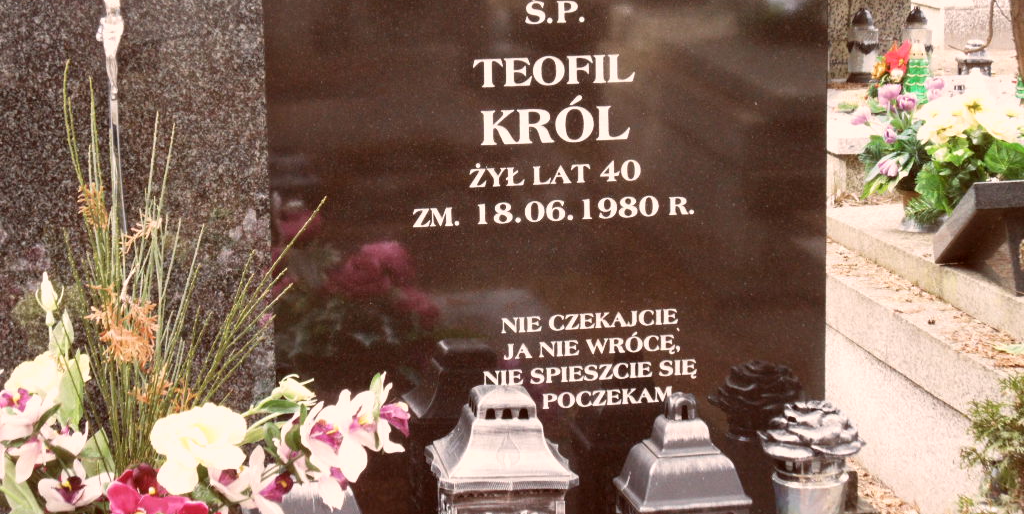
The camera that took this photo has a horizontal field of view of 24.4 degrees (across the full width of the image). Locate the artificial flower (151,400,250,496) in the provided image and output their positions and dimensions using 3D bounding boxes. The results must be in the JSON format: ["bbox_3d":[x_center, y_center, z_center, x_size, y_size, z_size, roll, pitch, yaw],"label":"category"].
[{"bbox_3d":[-0.296,0.181,2.240,0.090,0.079,0.060,-2,13,-6],"label":"artificial flower"}]

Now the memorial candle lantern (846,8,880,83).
[{"bbox_3d":[0.993,-0.599,6.700,0.086,0.215,0.086,1,13,7],"label":"memorial candle lantern"}]

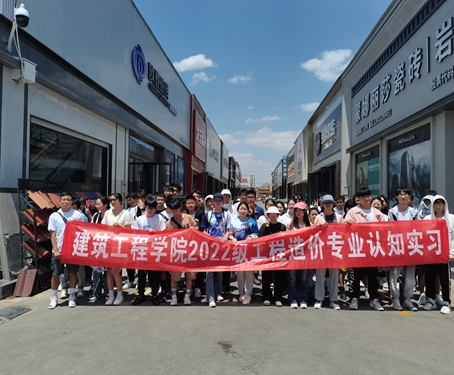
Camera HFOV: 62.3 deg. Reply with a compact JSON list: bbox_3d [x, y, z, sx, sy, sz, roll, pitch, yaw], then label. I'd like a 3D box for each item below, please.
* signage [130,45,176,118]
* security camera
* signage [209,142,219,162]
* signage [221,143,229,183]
[{"bbox_3d":[-3.156,-4.742,17.898,0.100,1.457,8.019,1,-2,4],"label":"signage"},{"bbox_3d":[-3.530,-2.937,6.450,0.250,0.360,0.220,0,-2,30],"label":"security camera"},{"bbox_3d":[-1.283,-3.562,41.310,0.120,1.403,8.921,1,-2,4],"label":"signage"},{"bbox_3d":[-0.033,-3.528,57.267,0.200,5.199,13.347,1,-2,4],"label":"signage"}]

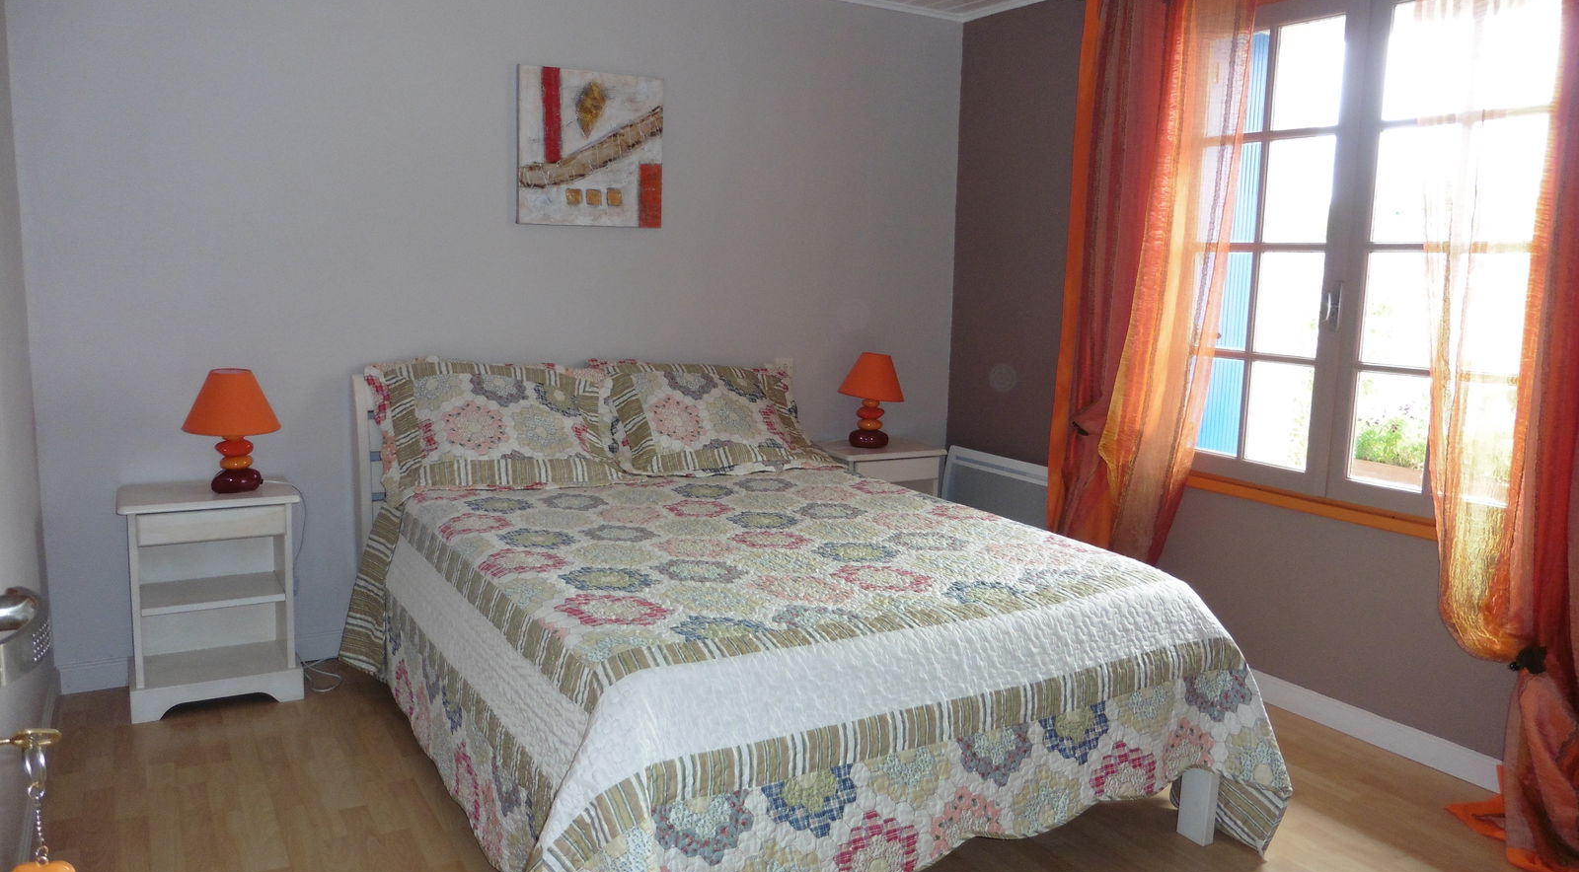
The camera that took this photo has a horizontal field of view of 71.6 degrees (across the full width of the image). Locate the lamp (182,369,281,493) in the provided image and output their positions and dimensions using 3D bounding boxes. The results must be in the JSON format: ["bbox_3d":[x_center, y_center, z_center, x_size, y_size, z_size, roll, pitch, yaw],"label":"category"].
[{"bbox_3d":[-1.578,-0.016,3.097,0.252,0.342,0.252,-4,10,-31],"label":"lamp"}]

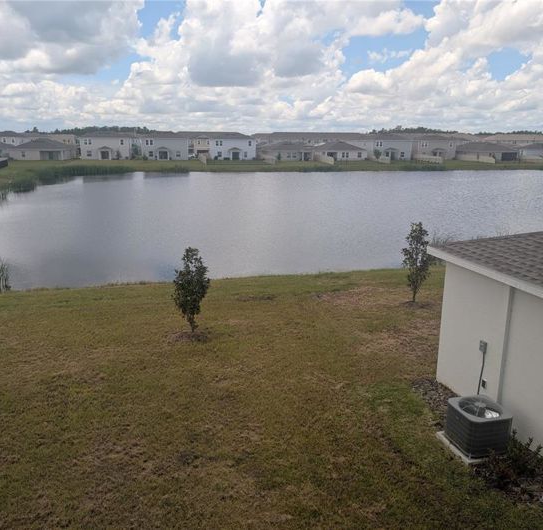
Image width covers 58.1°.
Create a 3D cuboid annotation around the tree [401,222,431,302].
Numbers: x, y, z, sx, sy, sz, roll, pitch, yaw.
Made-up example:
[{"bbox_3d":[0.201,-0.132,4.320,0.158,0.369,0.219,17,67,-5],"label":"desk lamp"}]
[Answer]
[{"bbox_3d":[4.679,-0.062,15.818,0.925,2.648,0.925,0,14,0],"label":"tree"}]

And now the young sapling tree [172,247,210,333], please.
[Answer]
[{"bbox_3d":[-2.171,0.691,13.157,1.004,2.375,1.004,0,14,0],"label":"young sapling tree"}]

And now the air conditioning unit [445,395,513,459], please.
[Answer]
[{"bbox_3d":[3.433,2.667,8.143,0.695,0.649,0.727,-3,15,-13],"label":"air conditioning unit"}]

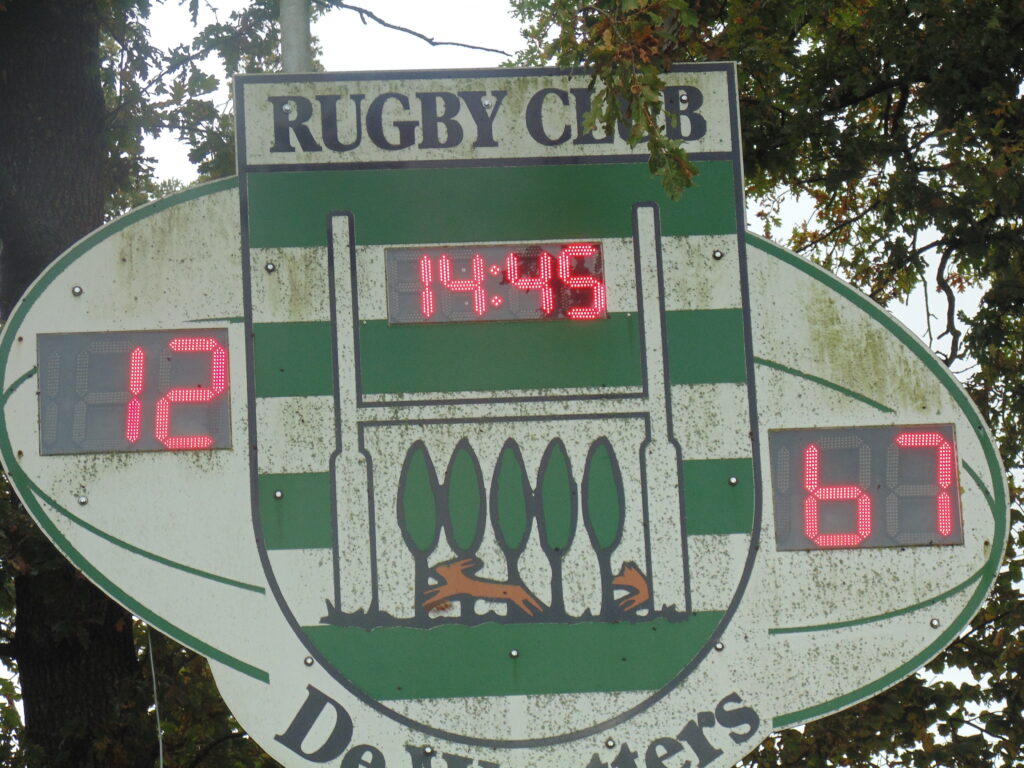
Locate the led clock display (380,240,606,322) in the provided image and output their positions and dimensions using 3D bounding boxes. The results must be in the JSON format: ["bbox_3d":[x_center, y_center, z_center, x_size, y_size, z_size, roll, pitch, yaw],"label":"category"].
[{"bbox_3d":[-0.044,-0.256,11.787,0.562,0.210,0.060,-2,-14,-5],"label":"led clock display"}]

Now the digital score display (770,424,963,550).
[{"bbox_3d":[0.902,0.271,11.723,0.485,0.322,0.060,-2,-14,-5],"label":"digital score display"}]

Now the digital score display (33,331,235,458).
[{"bbox_3d":[-0.958,0.027,11.642,0.485,0.321,0.060,-2,-14,-5],"label":"digital score display"}]

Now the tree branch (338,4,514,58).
[{"bbox_3d":[-0.273,-1.079,14.000,0.537,0.171,0.200,-2,-14,-5],"label":"tree branch"}]

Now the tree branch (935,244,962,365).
[{"bbox_3d":[1.714,-0.308,18.000,0.110,0.463,0.140,-2,-14,-5],"label":"tree branch"}]

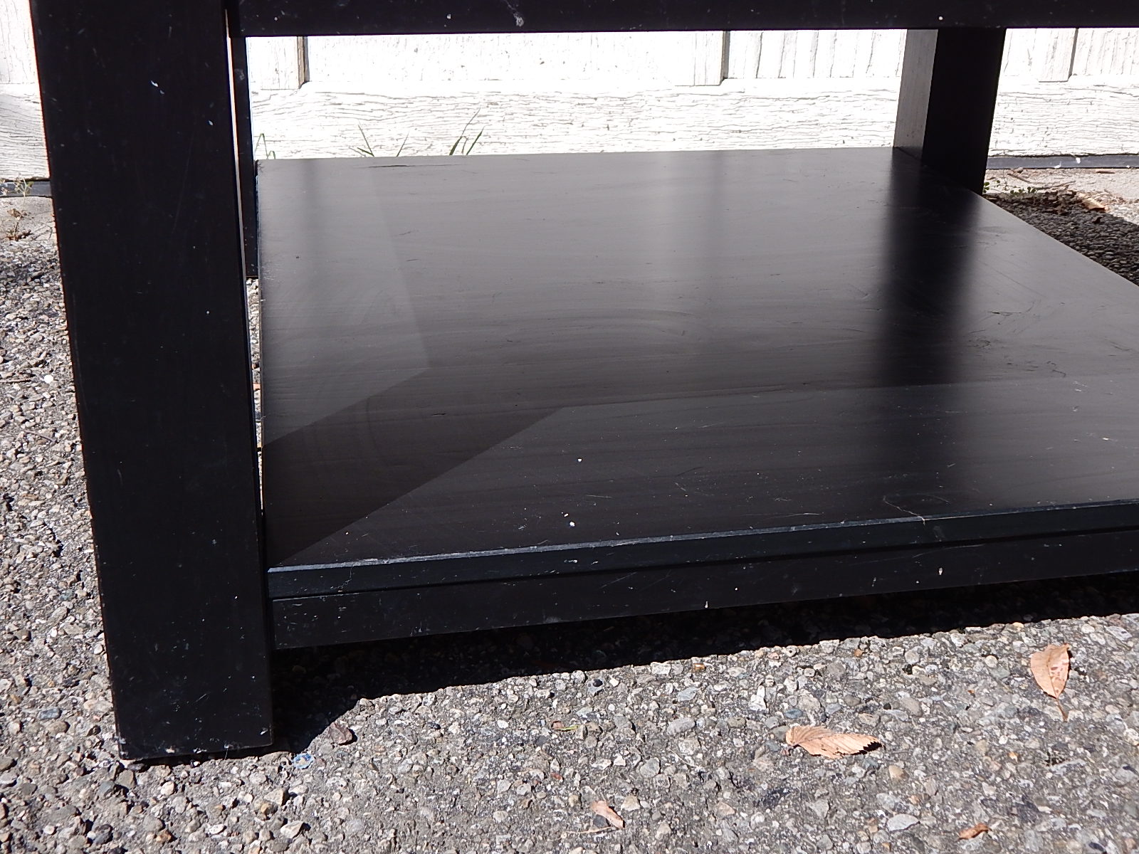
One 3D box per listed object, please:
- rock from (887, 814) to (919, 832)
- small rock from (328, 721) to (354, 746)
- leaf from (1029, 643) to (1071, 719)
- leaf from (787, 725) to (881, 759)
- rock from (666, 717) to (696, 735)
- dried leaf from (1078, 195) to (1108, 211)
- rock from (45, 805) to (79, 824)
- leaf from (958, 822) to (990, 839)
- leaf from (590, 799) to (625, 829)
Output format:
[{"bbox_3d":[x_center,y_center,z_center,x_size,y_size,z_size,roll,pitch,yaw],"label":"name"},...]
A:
[{"bbox_3d":[0.172,0.205,0.731,0.018,0.007,0.011,-5,25,-15],"label":"rock"},{"bbox_3d":[-0.127,0.170,0.785,0.015,0.009,0.013,13,26,23],"label":"small rock"},{"bbox_3d":[0.292,0.152,0.853,0.025,0.010,0.074,6,25,10],"label":"leaf"},{"bbox_3d":[0.147,0.175,0.789,0.051,0.011,0.026,1,24,-3],"label":"leaf"},{"bbox_3d":[0.063,0.169,0.800,0.018,0.008,0.010,-11,27,-26],"label":"rock"},{"bbox_3d":[0.691,-0.295,1.867,0.042,0.015,0.026,9,25,16],"label":"dried leaf"},{"bbox_3d":[-0.258,0.197,0.718,0.018,0.007,0.009,-14,28,-30],"label":"rock"},{"bbox_3d":[0.208,0.208,0.727,0.018,0.006,0.008,-10,27,-25],"label":"leaf"},{"bbox_3d":[0.019,0.200,0.729,0.011,0.008,0.024,-16,30,-34],"label":"leaf"}]

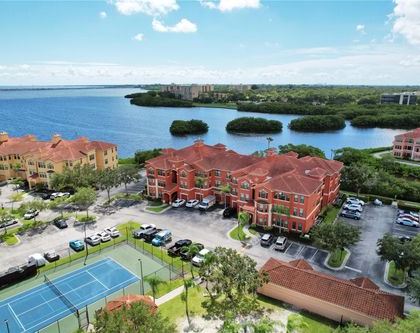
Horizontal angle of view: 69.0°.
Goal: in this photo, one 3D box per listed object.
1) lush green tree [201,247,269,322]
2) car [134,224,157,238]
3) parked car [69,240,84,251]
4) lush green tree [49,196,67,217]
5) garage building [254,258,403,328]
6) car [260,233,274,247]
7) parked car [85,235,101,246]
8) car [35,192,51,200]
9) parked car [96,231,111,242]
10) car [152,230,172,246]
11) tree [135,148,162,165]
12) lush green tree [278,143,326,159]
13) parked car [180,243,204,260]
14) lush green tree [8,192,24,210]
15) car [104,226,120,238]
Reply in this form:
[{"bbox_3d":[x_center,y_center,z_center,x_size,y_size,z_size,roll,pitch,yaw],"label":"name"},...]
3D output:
[{"bbox_3d":[3.760,17.467,48.909,10.300,8.200,10.300,0,15,0],"label":"lush green tree"},{"bbox_3d":[-15.192,15.122,71.049,2.000,1.850,5.600,14,20,42],"label":"car"},{"bbox_3d":[-29.019,17.167,66.574,4.100,1.480,1.800,13,20,40],"label":"parked car"},{"bbox_3d":[-40.301,10.893,82.194,4.400,5.600,4.200,0,15,0],"label":"lush green tree"},{"bbox_3d":[18.140,19.410,47.890,20.800,4.550,7.200,9,17,30],"label":"garage building"},{"bbox_3d":[12.542,16.238,67.198,1.900,1.680,4.500,8,17,29],"label":"car"},{"bbox_3d":[-25.919,16.263,67.481,4.600,1.450,1.820,14,20,42],"label":"parked car"},{"bbox_3d":[-49.381,8.814,95.133,1.850,1.500,4.600,5,15,16],"label":"car"},{"bbox_3d":[-24.775,15.554,69.820,1.820,1.450,4.550,-13,20,-41],"label":"parked car"},{"bbox_3d":[-10.539,16.042,67.761,1.900,1.750,4.600,14,20,42],"label":"car"},{"bbox_3d":[-26.660,-4.921,137.963,12.290,7.240,10.450,0,15,0],"label":"tree"},{"bbox_3d":[35.226,-1.968,117.420,17.000,12.400,13.000,0,15,0],"label":"lush green tree"},{"bbox_3d":[-3.694,17.384,62.679,1.900,1.750,5.000,14,20,42],"label":"parked car"},{"bbox_3d":[-55.378,9.936,86.191,4.500,5.400,4.200,0,15,0],"label":"lush green tree"},{"bbox_3d":[-23.275,14.956,72.093,1.820,1.450,4.550,-13,20,-41],"label":"car"}]

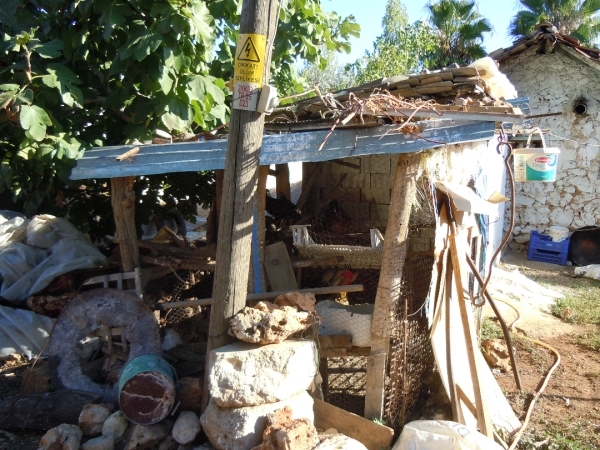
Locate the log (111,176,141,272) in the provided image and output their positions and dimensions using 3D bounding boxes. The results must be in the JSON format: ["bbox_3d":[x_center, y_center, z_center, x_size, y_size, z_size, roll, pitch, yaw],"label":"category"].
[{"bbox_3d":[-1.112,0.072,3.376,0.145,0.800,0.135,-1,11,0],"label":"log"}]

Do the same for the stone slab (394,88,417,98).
[{"bbox_3d":[0.799,-0.986,3.900,0.170,0.050,0.200,-5,10,0],"label":"stone slab"}]

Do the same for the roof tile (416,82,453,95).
[{"bbox_3d":[1.276,-1.294,4.950,0.350,0.072,0.170,-8,7,6],"label":"roof tile"}]

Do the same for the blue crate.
[{"bbox_3d":[2.799,0.247,5.850,0.420,0.300,0.360,6,12,26],"label":"blue crate"}]

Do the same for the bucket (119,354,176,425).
[{"bbox_3d":[-0.816,0.878,2.785,0.300,0.300,0.285,-3,3,-17],"label":"bucket"}]

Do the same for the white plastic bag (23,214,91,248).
[{"bbox_3d":[-1.686,0.038,3.600,0.400,0.200,0.300,-3,11,-16],"label":"white plastic bag"}]

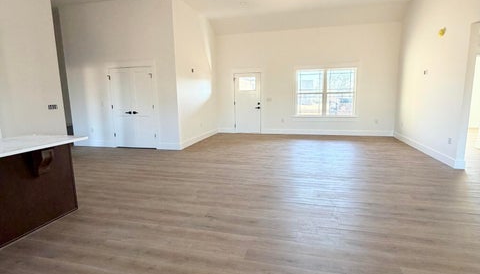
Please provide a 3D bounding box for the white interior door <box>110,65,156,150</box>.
[{"bbox_3d":[-2.727,-0.721,6.651,1.220,2.030,0.050,1,10,14],"label":"white interior door"}]

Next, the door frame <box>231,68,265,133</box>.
[{"bbox_3d":[0.279,-1.196,8.713,1.100,2.200,0.110,1,10,14],"label":"door frame"}]

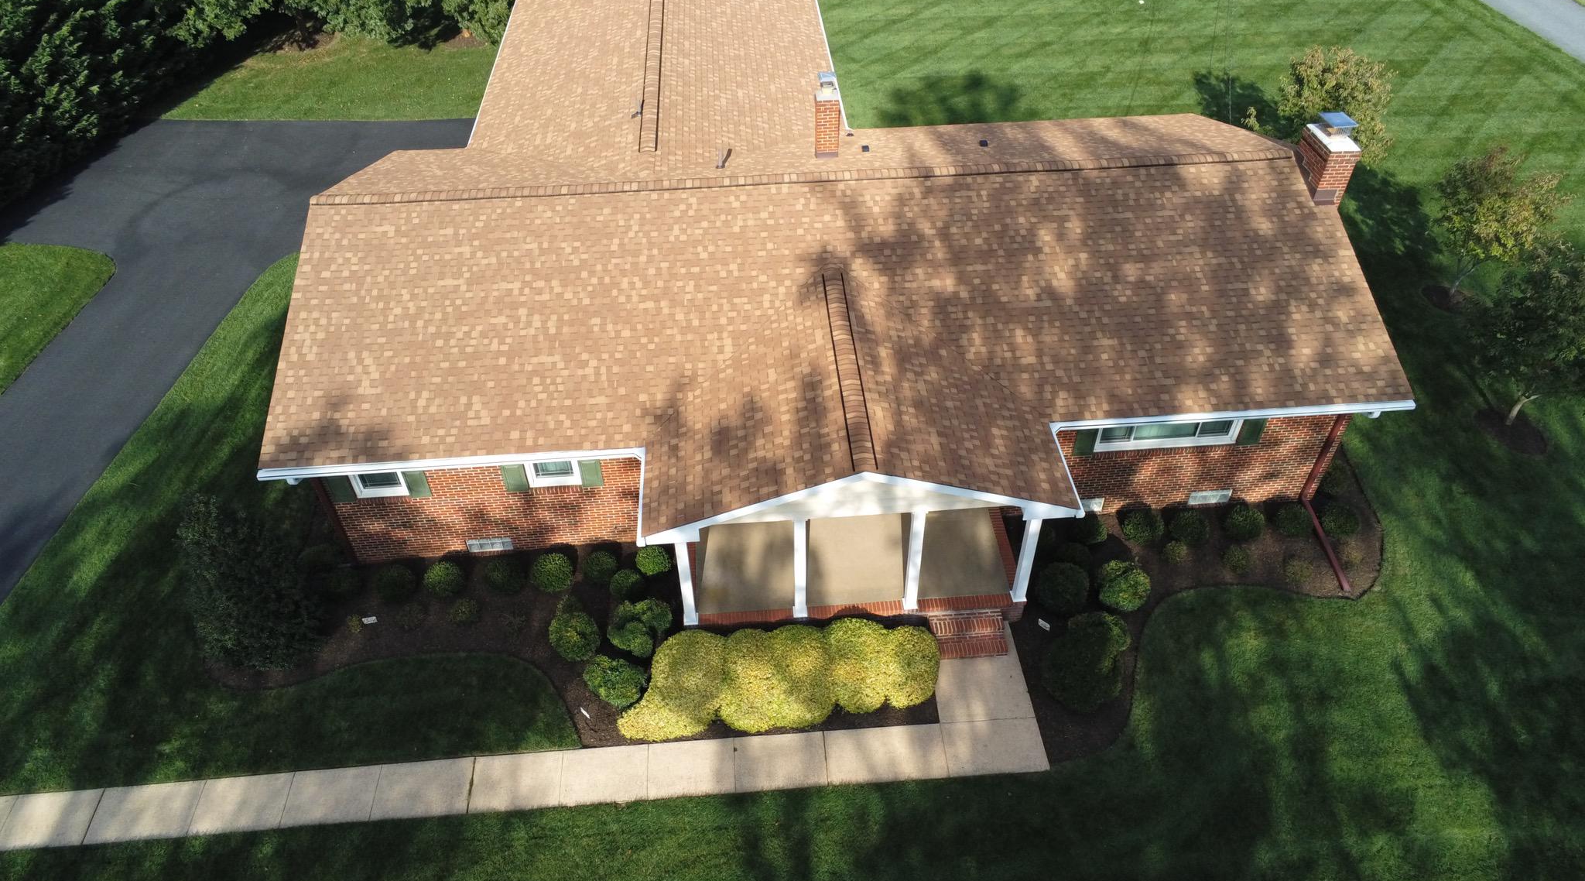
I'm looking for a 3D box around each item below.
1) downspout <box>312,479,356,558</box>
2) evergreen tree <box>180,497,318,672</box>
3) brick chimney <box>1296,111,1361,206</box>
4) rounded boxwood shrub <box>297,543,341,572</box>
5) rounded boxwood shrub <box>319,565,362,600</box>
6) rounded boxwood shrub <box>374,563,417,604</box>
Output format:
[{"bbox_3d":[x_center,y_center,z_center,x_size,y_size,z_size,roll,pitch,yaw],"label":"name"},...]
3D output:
[{"bbox_3d":[-7.849,1.211,17.906,0.100,2.750,0.085,-3,44,-2],"label":"downspout"},{"bbox_3d":[-8.962,2.245,16.888,2.100,3.000,2.100,-4,44,-2],"label":"evergreen tree"},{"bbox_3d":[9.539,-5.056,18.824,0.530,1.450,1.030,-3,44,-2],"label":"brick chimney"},{"bbox_3d":[-8.412,2.154,18.710,0.700,0.580,0.700,-4,44,-2],"label":"rounded boxwood shrub"},{"bbox_3d":[-7.885,2.457,18.354,0.740,0.620,0.740,-4,44,-2],"label":"rounded boxwood shrub"},{"bbox_3d":[-6.831,2.461,18.133,0.720,0.625,0.720,-3,44,-2],"label":"rounded boxwood shrub"}]

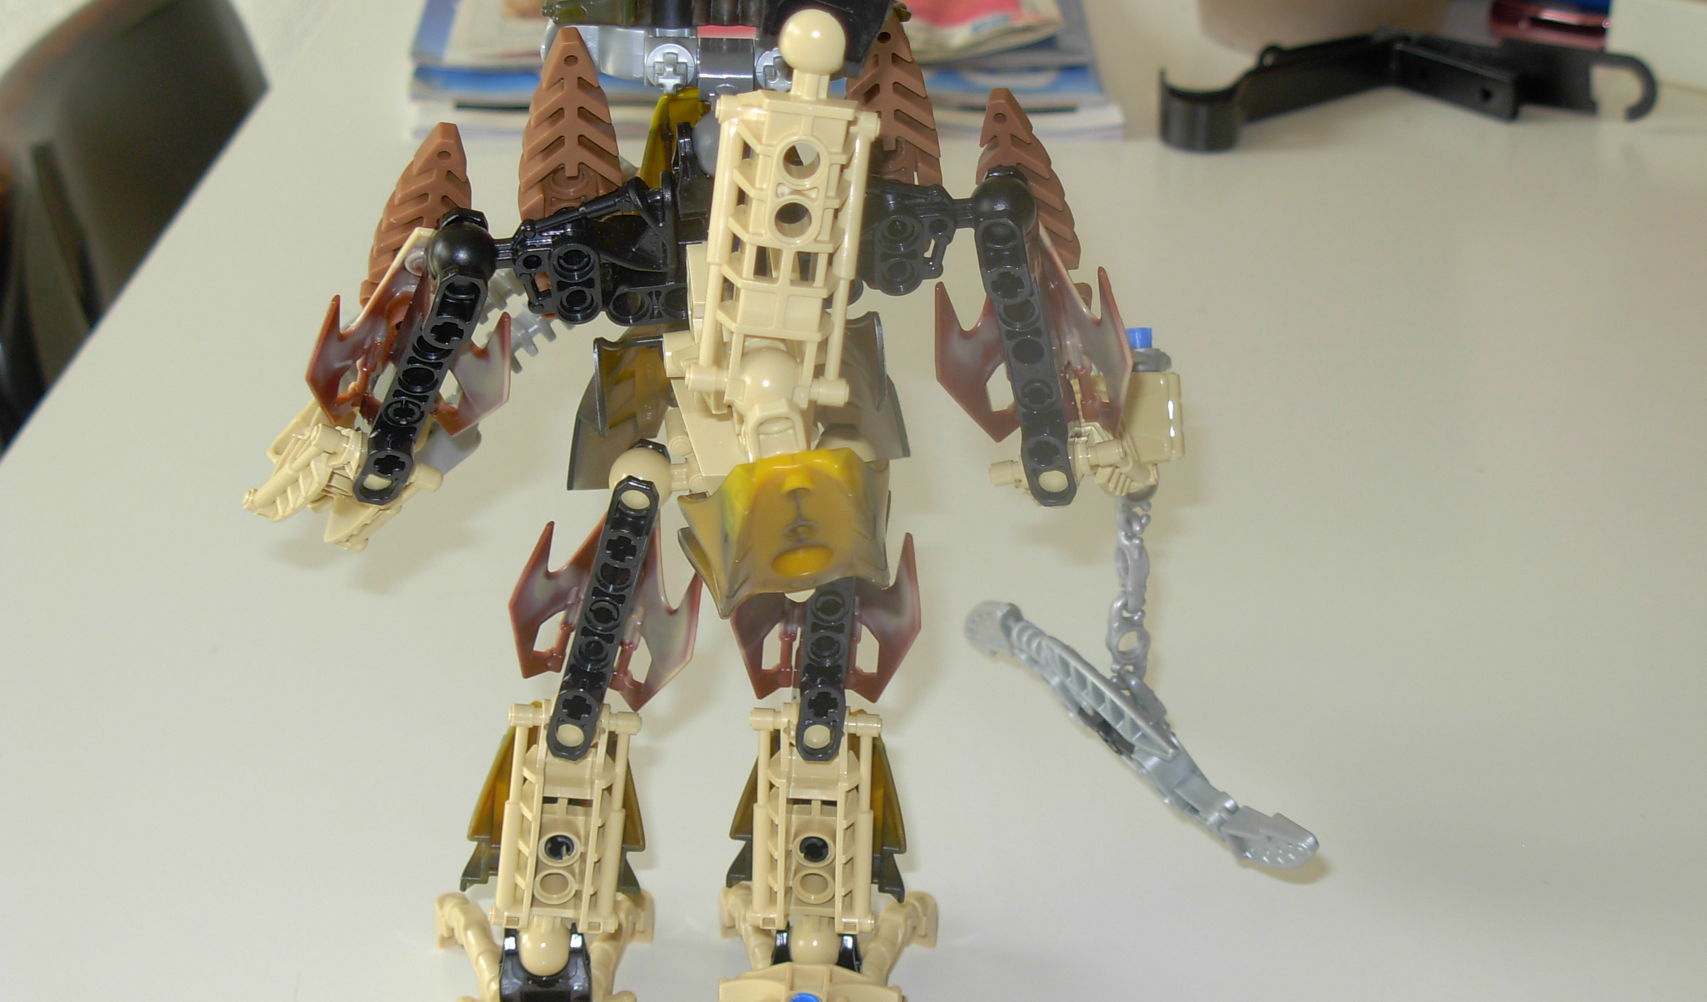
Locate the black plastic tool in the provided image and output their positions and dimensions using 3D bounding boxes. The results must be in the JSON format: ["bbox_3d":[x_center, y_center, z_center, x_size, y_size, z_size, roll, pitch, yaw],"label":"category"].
[{"bbox_3d":[0.161,-0.123,1.099,0.147,0.019,0.054,-3,26,-5],"label":"black plastic tool"}]

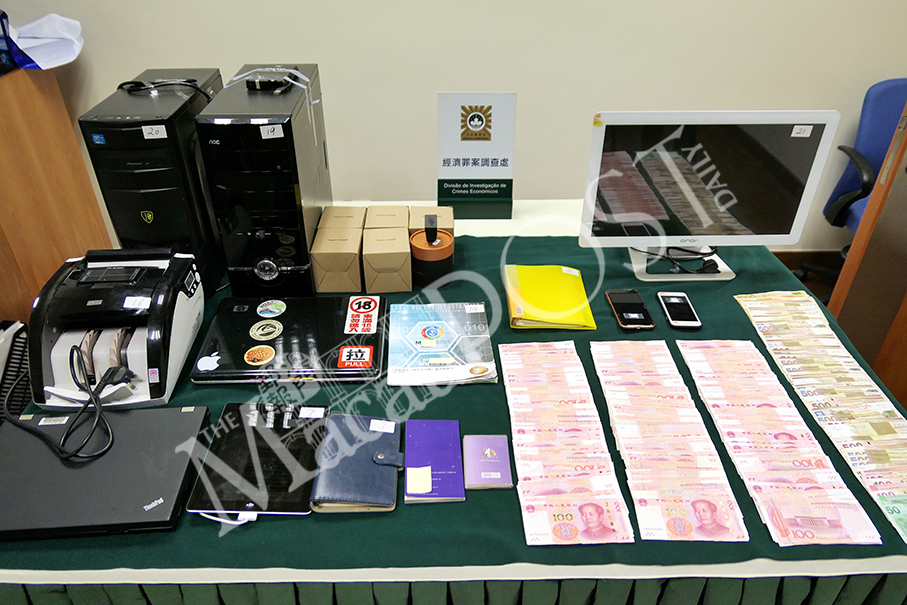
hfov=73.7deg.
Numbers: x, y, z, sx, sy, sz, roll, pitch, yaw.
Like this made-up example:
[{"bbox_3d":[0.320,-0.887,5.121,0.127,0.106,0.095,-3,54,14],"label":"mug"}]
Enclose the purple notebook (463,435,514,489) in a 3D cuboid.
[{"bbox_3d":[0.056,0.257,0.981,0.072,0.007,0.109,0,32,-1],"label":"purple notebook"}]

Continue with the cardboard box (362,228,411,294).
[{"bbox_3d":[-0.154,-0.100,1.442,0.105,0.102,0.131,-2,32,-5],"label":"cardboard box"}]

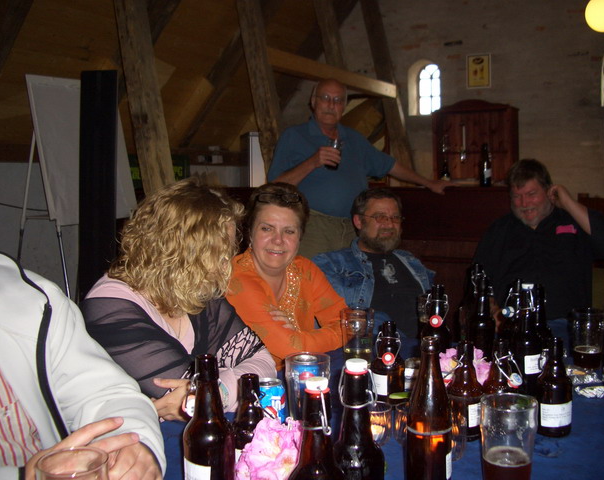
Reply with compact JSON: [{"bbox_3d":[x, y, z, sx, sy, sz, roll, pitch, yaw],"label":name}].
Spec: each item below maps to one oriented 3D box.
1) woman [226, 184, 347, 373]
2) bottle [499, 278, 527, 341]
[{"bbox_3d":[-0.013,0.458,1.808,0.540,1.235,0.720,-2,4,-23],"label":"woman"},{"bbox_3d":[0.562,0.220,1.701,0.071,0.235,0.071,0,4,0],"label":"bottle"}]

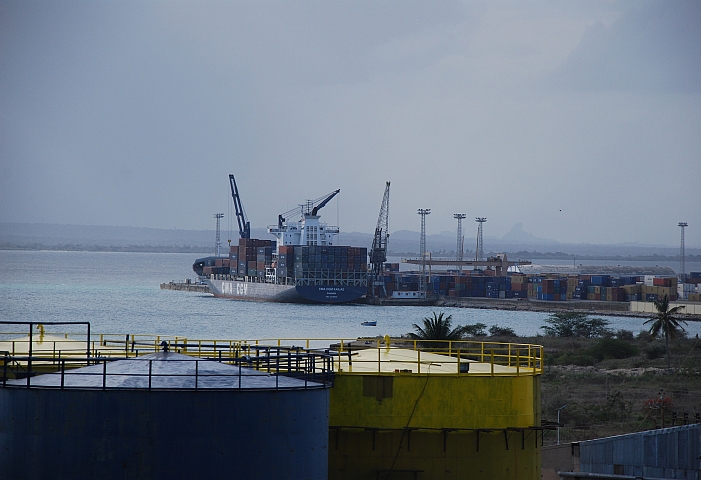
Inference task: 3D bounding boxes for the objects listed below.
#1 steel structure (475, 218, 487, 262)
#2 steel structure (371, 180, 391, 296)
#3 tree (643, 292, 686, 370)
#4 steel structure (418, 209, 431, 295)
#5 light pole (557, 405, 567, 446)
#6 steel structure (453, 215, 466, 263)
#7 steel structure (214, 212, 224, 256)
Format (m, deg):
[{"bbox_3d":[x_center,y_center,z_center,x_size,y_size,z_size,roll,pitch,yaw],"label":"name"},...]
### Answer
[{"bbox_3d":[60.415,6.318,1545.000,4.900,33.000,4.700,1,0,-14],"label":"steel structure"},{"bbox_3d":[10.838,-0.112,1252.000,6.500,42.700,10.500,1,0,16],"label":"steel structure"},{"bbox_3d":[50.613,14.749,540.000,7.400,11.900,7.200,1,0,0],"label":"tree"},{"bbox_3d":[27.087,4.915,1238.000,4.900,33.000,4.700,1,0,-14],"label":"steel structure"},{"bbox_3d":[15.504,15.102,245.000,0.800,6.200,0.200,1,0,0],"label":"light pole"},{"bbox_3d":[45.211,5.796,1387.000,4.900,33.000,4.700,1,0,-14],"label":"steel structure"},{"bbox_3d":[-62.215,4.069,1585.000,4.900,33.000,4.700,1,0,-14],"label":"steel structure"}]

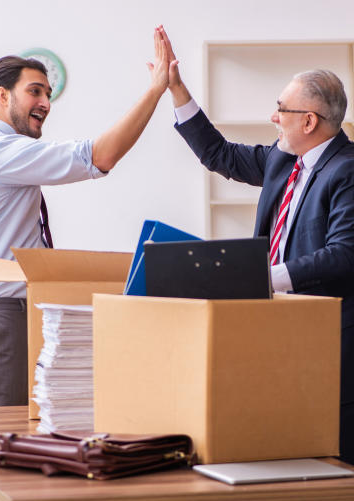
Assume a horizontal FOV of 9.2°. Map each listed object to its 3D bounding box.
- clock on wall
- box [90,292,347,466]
[{"bbox_3d":[-0.713,-0.917,11.474,0.289,0.289,0.045,-1,2,0],"label":"clock on wall"},{"bbox_3d":[0.092,0.294,5.345,0.365,0.368,0.520,-2,2,-30],"label":"box"}]

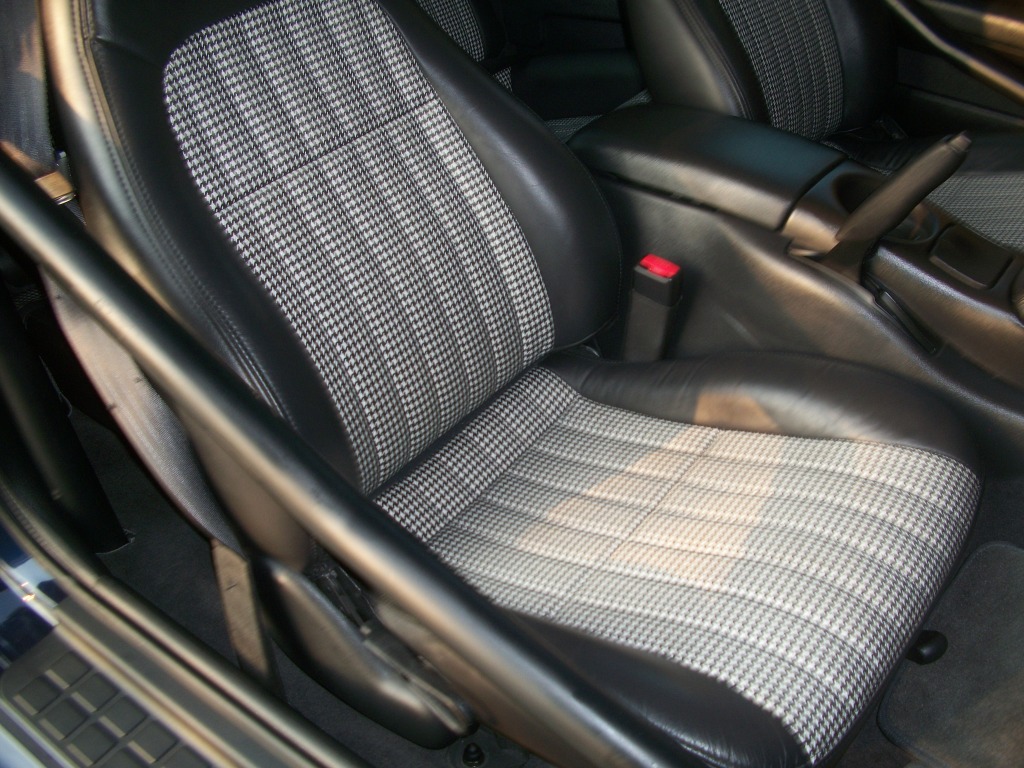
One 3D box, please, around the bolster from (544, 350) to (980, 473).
[{"bbox_3d":[0.277,0.031,1.155,0.470,0.120,0.140,15,40,25],"label":"bolster"}]

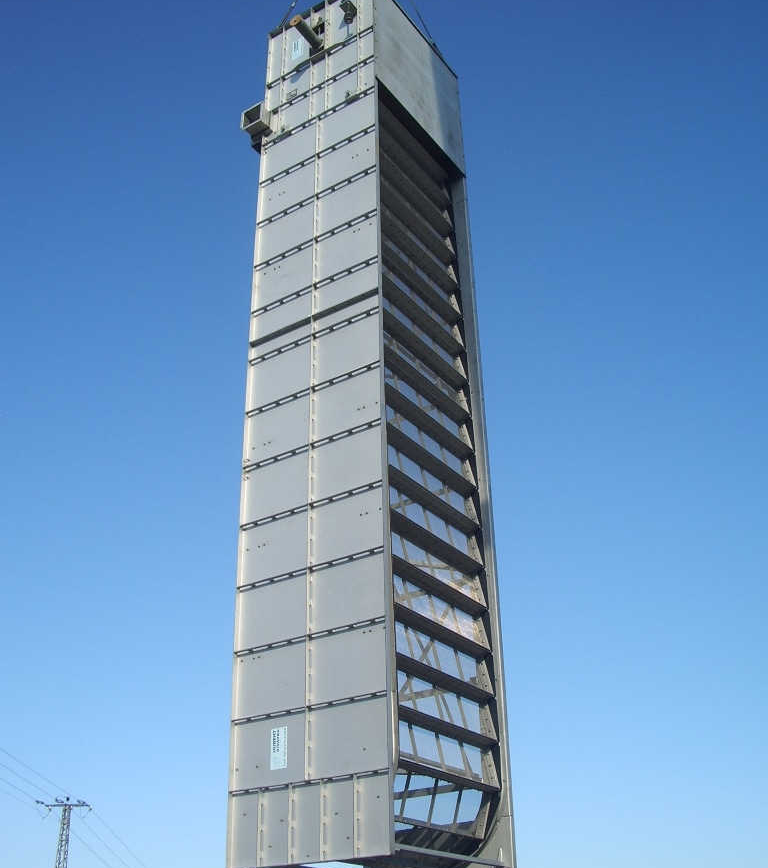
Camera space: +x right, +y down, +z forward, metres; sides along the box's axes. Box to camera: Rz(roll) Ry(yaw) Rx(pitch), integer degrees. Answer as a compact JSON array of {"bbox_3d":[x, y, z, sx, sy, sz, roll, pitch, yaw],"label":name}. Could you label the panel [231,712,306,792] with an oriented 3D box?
[{"bbox_3d":[-1.242,3.343,10.939,1.004,0.754,0.070,-19,-34,29],"label":"panel"}]

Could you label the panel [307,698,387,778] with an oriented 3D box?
[{"bbox_3d":[-0.393,3.051,10.445,1.045,0.754,0.070,-19,-34,29],"label":"panel"}]

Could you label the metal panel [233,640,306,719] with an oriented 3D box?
[{"bbox_3d":[-1.257,2.677,11.308,1.004,0.769,0.070,-19,-34,29],"label":"metal panel"}]

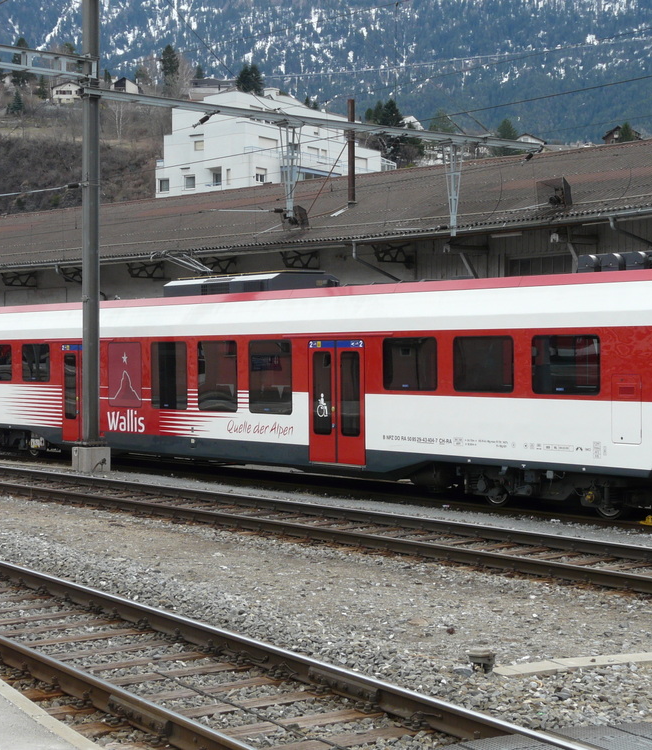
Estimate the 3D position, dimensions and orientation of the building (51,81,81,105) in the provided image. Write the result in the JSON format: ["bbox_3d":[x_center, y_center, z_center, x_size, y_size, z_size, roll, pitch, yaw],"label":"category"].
[{"bbox_3d":[-69.107,-75.884,435.000,9.400,6.600,10.000,0,1,-3],"label":"building"}]

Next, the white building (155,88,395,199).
[{"bbox_3d":[-4.276,-19.050,146.039,10.600,11.500,22.000,0,1,35],"label":"white building"}]

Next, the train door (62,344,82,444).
[{"bbox_3d":[-5.513,0.413,36.442,0.100,2.192,1.639,-1,1,-37],"label":"train door"}]

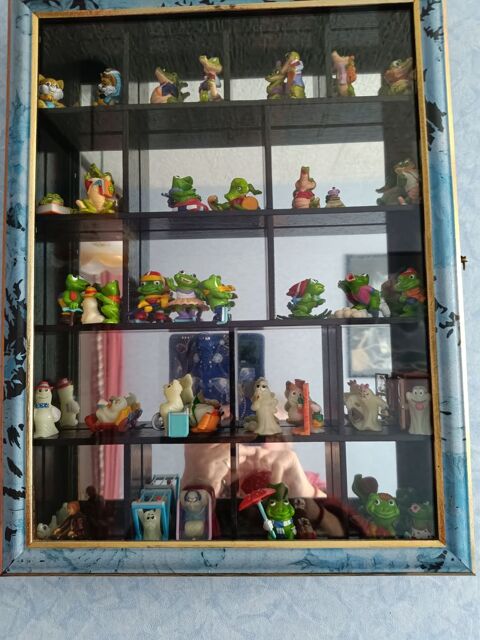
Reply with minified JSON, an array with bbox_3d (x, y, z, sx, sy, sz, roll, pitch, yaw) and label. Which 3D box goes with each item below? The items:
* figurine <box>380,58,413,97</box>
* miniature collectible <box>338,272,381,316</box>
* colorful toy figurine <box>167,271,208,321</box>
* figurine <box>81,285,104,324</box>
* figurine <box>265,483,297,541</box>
[{"bbox_3d":[0.123,-0.187,0.347,0.024,0.036,0.020,-3,-4,24],"label":"figurine"},{"bbox_3d":[0.090,-0.019,0.335,0.029,0.035,0.020,0,-4,-15],"label":"miniature collectible"},{"bbox_3d":[-0.041,-0.017,0.348,0.032,0.040,0.026,-1,-4,-6],"label":"colorful toy figurine"},{"bbox_3d":[-0.113,-0.011,0.341,0.016,0.030,0.016,-3,-4,22],"label":"figurine"},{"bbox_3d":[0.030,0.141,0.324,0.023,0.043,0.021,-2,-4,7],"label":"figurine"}]

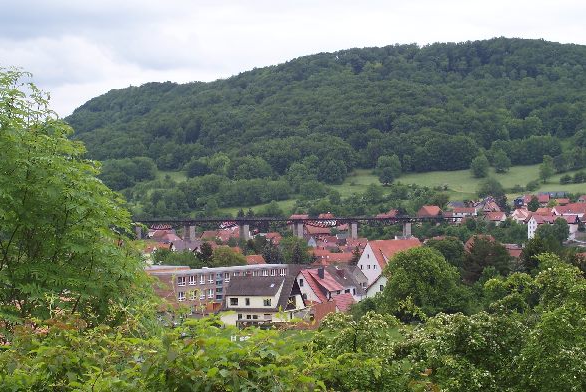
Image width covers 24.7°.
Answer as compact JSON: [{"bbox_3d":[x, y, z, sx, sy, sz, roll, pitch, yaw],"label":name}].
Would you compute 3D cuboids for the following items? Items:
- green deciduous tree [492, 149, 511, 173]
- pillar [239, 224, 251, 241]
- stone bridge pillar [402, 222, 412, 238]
[{"bbox_3d":[149.460,-25.450,960.000,14.200,17.300,14.200,0,0,0],"label":"green deciduous tree"},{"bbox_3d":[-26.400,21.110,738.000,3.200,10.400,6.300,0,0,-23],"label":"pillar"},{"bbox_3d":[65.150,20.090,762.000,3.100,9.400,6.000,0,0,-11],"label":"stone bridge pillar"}]

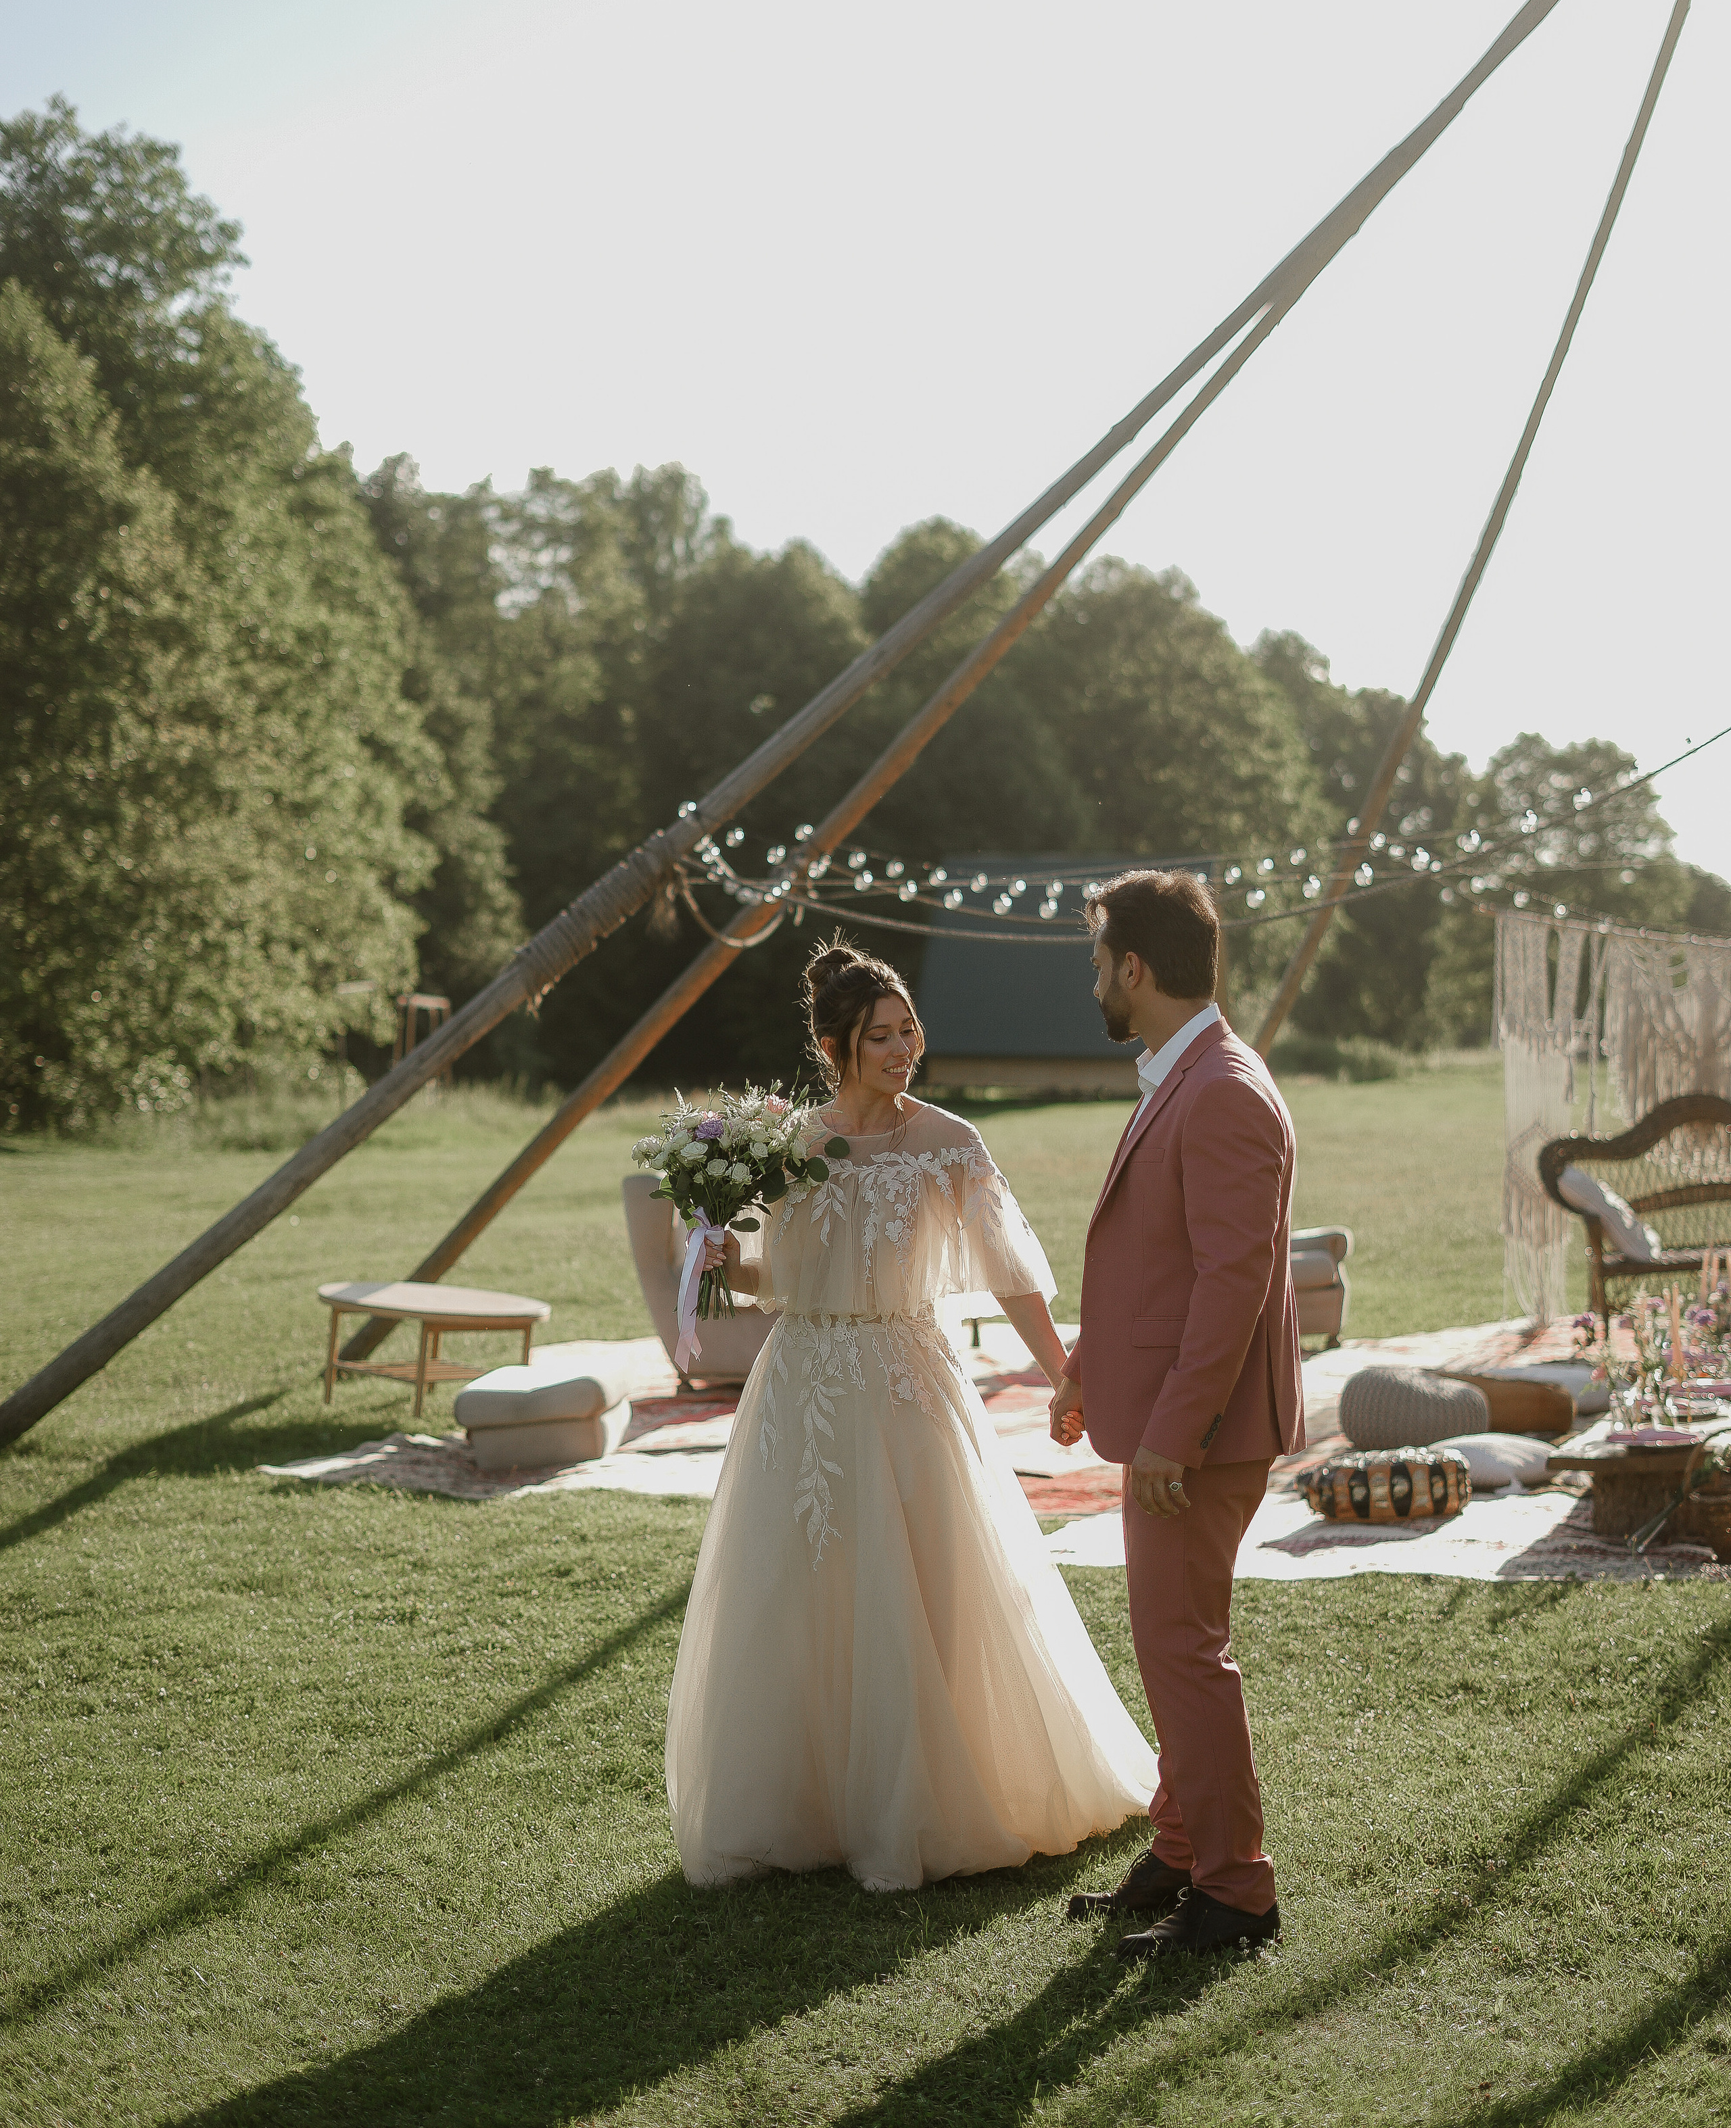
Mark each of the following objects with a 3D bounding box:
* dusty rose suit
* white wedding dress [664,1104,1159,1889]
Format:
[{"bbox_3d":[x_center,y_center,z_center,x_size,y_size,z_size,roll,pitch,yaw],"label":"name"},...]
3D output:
[{"bbox_3d":[0.530,0.677,6.074,0.400,1.490,0.540,0,1,-18],"label":"dusty rose suit"},{"bbox_3d":[0.100,0.758,6.786,0.950,1.360,0.900,0,1,12],"label":"white wedding dress"}]

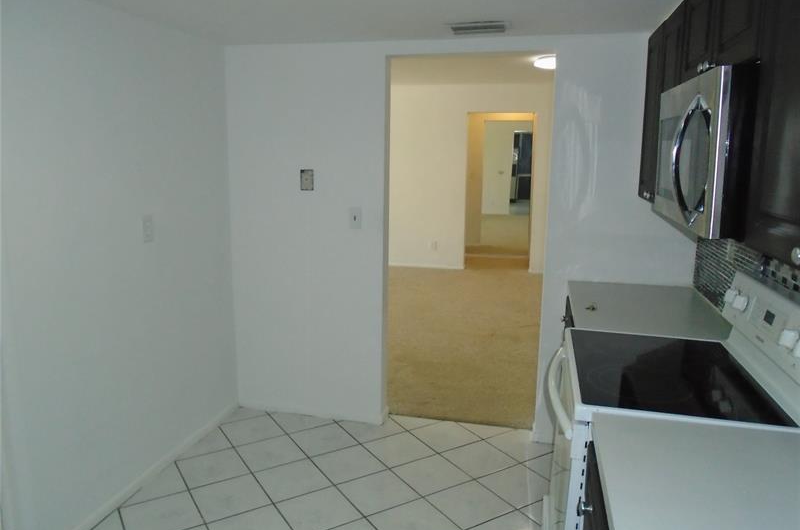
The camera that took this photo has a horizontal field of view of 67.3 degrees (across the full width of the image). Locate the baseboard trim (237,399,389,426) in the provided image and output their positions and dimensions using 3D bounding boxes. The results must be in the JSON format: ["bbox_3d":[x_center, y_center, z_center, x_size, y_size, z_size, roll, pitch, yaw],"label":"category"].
[{"bbox_3d":[-0.552,0.886,3.640,0.937,0.070,0.014,3,11,13],"label":"baseboard trim"}]

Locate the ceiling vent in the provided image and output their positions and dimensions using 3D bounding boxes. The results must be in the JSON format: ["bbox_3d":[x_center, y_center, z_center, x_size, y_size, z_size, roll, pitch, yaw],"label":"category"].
[{"bbox_3d":[0.369,-1.094,2.791,0.275,0.020,0.220,3,11,13],"label":"ceiling vent"}]

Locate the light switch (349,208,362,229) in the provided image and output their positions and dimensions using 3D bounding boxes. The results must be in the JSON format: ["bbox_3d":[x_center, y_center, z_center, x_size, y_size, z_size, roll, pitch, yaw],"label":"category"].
[{"bbox_3d":[-0.247,-0.260,3.354,0.071,0.118,0.012,3,11,13],"label":"light switch"}]

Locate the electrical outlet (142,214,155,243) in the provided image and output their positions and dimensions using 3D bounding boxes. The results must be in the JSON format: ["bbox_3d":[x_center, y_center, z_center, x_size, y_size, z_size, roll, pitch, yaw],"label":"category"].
[{"bbox_3d":[-1.195,-0.172,2.856,0.012,0.121,0.071,3,11,13],"label":"electrical outlet"}]

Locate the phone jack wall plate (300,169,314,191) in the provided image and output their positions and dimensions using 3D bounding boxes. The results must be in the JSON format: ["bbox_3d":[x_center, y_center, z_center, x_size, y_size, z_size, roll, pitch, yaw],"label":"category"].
[{"bbox_3d":[-0.533,-0.487,3.462,0.081,0.118,0.022,3,11,13],"label":"phone jack wall plate"}]

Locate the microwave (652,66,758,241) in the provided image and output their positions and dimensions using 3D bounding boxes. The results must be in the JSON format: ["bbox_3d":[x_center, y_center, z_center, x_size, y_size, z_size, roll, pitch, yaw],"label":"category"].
[{"bbox_3d":[0.984,-0.310,1.681,0.395,0.400,0.757,3,11,13],"label":"microwave"}]

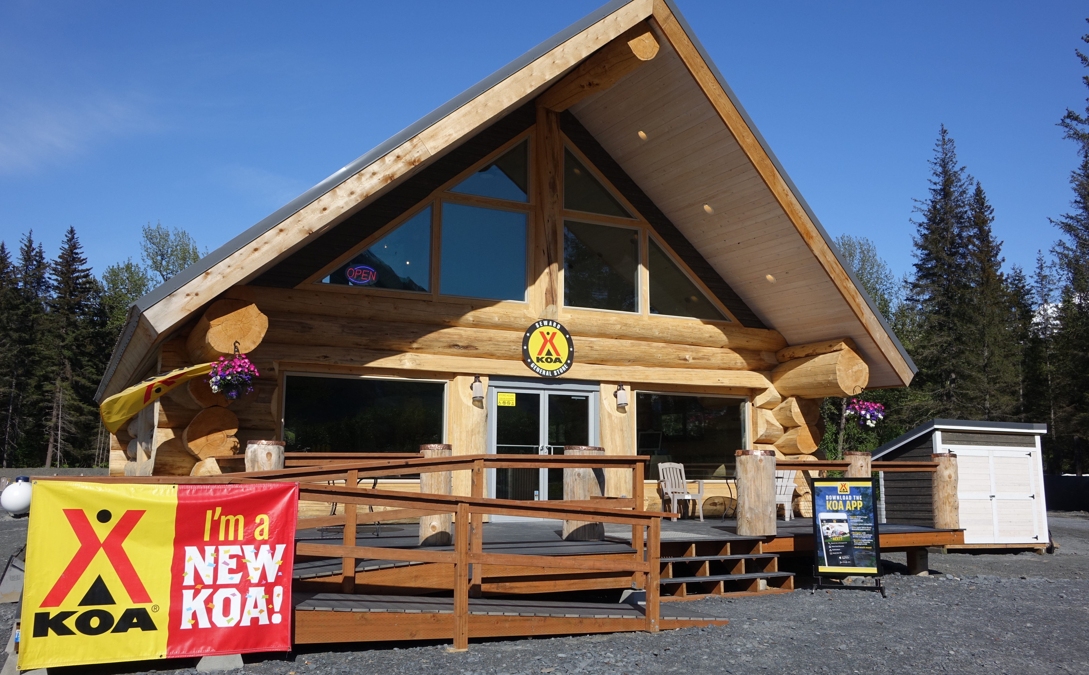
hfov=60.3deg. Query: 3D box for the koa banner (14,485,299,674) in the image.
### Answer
[{"bbox_3d":[-2.637,1.632,6.579,1.750,1.210,0.050,4,-9,-26],"label":"koa banner"}]

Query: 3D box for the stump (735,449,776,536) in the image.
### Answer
[{"bbox_3d":[2.824,2.065,12.518,0.510,1.102,0.510,0,-8,0],"label":"stump"}]

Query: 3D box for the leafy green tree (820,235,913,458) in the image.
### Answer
[{"bbox_3d":[10.840,1.358,32.452,4.200,9.466,4.200,4,-9,-26],"label":"leafy green tree"}]

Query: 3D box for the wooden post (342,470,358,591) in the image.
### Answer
[{"bbox_3d":[-1.775,1.784,8.454,0.092,1.165,0.092,4,-9,-26],"label":"wooden post"}]

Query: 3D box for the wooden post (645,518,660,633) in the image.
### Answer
[{"bbox_3d":[0.982,2.143,8.505,0.092,1.007,0.092,4,-9,-26],"label":"wooden post"}]

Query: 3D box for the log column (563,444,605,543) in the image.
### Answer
[{"bbox_3d":[0.480,1.889,11.430,0.485,1.112,0.485,0,-8,0],"label":"log column"}]

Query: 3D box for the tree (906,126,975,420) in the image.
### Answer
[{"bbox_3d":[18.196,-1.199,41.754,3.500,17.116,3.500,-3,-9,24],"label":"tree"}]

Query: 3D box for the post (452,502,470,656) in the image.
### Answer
[{"bbox_3d":[-0.682,1.939,7.639,0.092,1.167,0.092,4,-9,-26],"label":"post"}]

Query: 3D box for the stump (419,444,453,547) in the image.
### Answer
[{"bbox_3d":[-1.219,1.761,10.547,0.370,1.096,0.370,0,-8,0],"label":"stump"}]

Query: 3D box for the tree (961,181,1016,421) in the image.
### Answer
[{"bbox_3d":[20.392,0.085,42.771,3.000,14.876,3.000,-4,-9,25],"label":"tree"}]

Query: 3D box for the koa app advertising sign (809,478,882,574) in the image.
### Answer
[{"bbox_3d":[3.662,2.302,11.400,0.755,1.180,0.070,-2,-9,14],"label":"koa app advertising sign"}]

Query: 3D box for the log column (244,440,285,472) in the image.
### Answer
[{"bbox_3d":[-2.900,1.627,9.704,0.390,1.103,0.390,4,-9,-26],"label":"log column"}]

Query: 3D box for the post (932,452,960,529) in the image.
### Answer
[{"bbox_3d":[6.014,2.301,14.057,0.350,1.109,0.350,4,-9,-26],"label":"post"}]

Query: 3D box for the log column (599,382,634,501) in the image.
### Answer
[{"bbox_3d":[1.230,1.954,16.144,0.560,2.319,0.540,0,-8,0],"label":"log column"}]

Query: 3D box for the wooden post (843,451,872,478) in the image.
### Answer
[{"bbox_3d":[4.436,2.164,13.214,0.370,1.097,0.370,4,-9,-26],"label":"wooden post"}]

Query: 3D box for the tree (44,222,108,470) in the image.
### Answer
[{"bbox_3d":[-28.482,0.823,55.498,4.300,15.041,4.300,4,-9,-27],"label":"tree"}]

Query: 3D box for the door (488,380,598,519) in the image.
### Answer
[{"bbox_3d":[-0.003,1.841,15.324,2.030,2.280,0.130,4,-9,-26],"label":"door"}]

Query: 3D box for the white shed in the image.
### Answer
[{"bbox_3d":[7.463,2.686,16.771,2.620,2.280,1.680,4,-9,-23],"label":"white shed"}]

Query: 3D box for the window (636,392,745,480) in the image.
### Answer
[{"bbox_3d":[2.637,1.777,16.653,2.380,1.540,0.090,4,-9,-26],"label":"window"}]

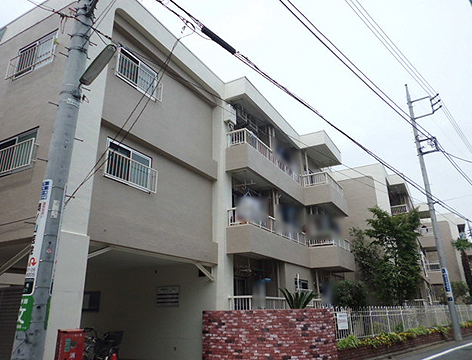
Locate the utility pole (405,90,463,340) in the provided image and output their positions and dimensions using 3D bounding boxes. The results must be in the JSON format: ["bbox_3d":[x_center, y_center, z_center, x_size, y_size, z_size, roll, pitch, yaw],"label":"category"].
[{"bbox_3d":[9.402,0.723,16.407,1.400,12.100,0.500,-11,-22,27],"label":"utility pole"}]

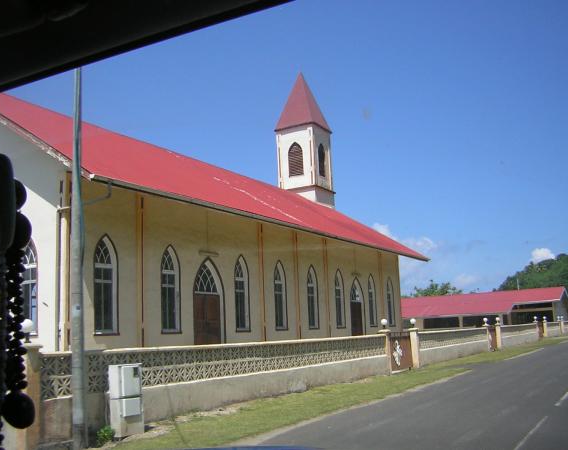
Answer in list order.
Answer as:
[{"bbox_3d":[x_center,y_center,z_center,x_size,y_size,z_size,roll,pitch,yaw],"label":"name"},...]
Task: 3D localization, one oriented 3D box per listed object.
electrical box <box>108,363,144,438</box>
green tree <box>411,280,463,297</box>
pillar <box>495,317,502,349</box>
[{"bbox_3d":[-2.061,2.291,8.162,0.240,0.900,0.420,-8,-11,30],"label":"electrical box"},{"bbox_3d":[20.933,11.270,84.354,8.000,7.539,7.500,-5,-10,13],"label":"green tree"},{"bbox_3d":[10.323,5.210,29.960,0.280,1.500,0.280,-8,-11,30],"label":"pillar"}]

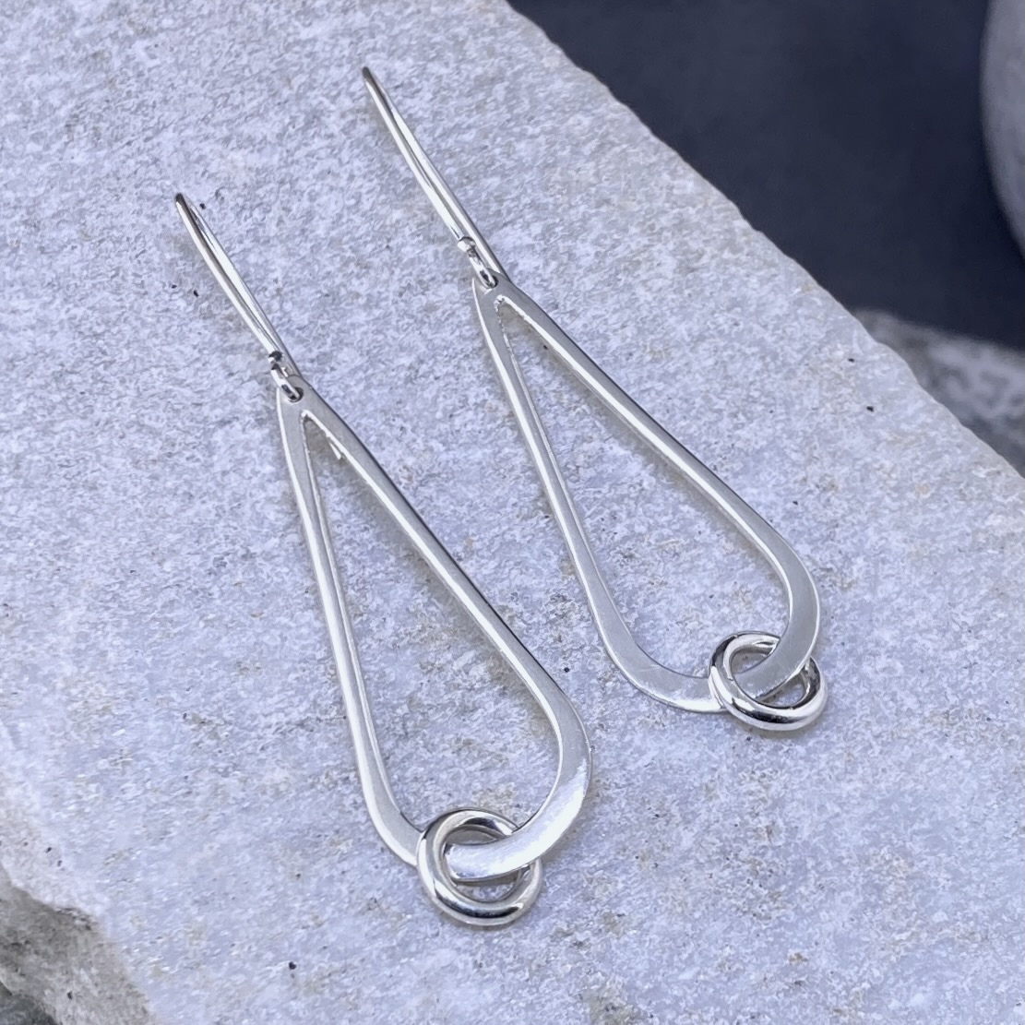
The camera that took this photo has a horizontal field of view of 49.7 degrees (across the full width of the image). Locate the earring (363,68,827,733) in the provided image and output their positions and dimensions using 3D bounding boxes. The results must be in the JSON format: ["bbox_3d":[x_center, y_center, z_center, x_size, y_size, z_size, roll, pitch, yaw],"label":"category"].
[{"bbox_3d":[0.003,-0.015,0.095,0.015,0.008,0.077,-24,61,-6],"label":"earring"}]

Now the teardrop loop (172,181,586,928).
[{"bbox_3d":[-0.013,-0.003,0.091,0.016,0.008,0.073,-23,61,-5],"label":"teardrop loop"}]

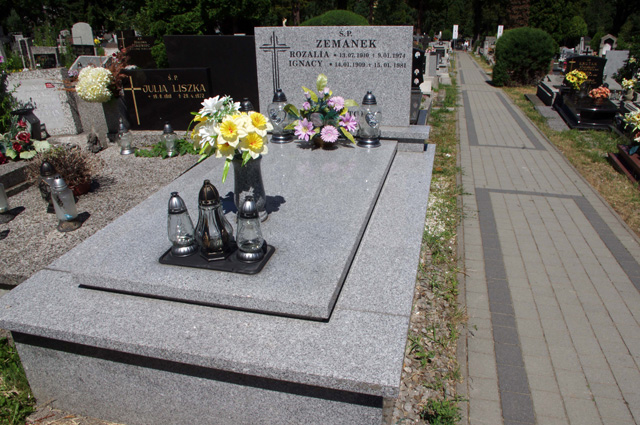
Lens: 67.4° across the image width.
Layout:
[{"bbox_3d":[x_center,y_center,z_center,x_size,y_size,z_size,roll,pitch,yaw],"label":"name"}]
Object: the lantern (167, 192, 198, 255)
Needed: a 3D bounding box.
[{"bbox_3d":[-0.532,0.043,1.809,0.104,0.254,0.104,5,25,14],"label":"lantern"}]

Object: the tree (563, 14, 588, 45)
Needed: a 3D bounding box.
[{"bbox_3d":[14.981,-10.338,28.000,1.500,2.400,1.500,4,24,14],"label":"tree"}]

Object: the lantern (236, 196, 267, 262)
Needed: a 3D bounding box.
[{"bbox_3d":[-0.296,0.062,1.994,0.119,0.267,0.119,5,21,14],"label":"lantern"}]

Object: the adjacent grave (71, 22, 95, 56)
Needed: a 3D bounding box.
[{"bbox_3d":[-5.748,-4.144,11.652,0.620,0.930,0.150,5,21,14],"label":"adjacent grave"}]

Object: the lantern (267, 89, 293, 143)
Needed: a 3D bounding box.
[{"bbox_3d":[-0.259,-0.634,3.166,0.150,0.340,0.150,-1,24,1],"label":"lantern"}]

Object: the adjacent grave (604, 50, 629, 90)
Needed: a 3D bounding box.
[{"bbox_3d":[5.740,-2.763,9.328,0.450,0.760,0.140,5,21,14],"label":"adjacent grave"}]

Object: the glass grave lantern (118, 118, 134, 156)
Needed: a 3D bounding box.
[{"bbox_3d":[-1.478,-0.586,3.643,0.118,0.256,0.118,5,21,14],"label":"glass grave lantern"}]

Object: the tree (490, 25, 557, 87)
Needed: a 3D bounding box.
[{"bbox_3d":[5.915,-4.552,13.900,1.750,1.750,1.700,4,24,14],"label":"tree"}]

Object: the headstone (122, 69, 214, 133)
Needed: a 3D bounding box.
[{"bbox_3d":[-1.155,-0.856,3.684,0.710,0.480,0.075,5,21,14],"label":"headstone"}]

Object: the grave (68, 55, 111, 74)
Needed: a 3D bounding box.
[{"bbox_3d":[-5.247,-3.321,10.866,0.780,0.480,0.700,5,21,14],"label":"grave"}]

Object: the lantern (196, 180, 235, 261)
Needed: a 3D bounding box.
[{"bbox_3d":[-0.407,0.024,1.784,0.140,0.302,0.140,5,25,14],"label":"lantern"}]

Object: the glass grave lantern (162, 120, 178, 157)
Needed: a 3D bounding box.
[{"bbox_3d":[-1.122,-0.556,3.564,0.115,0.247,0.115,5,21,14],"label":"glass grave lantern"}]

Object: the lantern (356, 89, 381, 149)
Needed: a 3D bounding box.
[{"bbox_3d":[0.313,-0.585,3.021,0.150,0.335,0.150,5,25,14],"label":"lantern"}]

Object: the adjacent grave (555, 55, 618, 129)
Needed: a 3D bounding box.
[{"bbox_3d":[4.882,-2.283,8.881,0.740,1.020,2.000,4,24,14],"label":"adjacent grave"}]

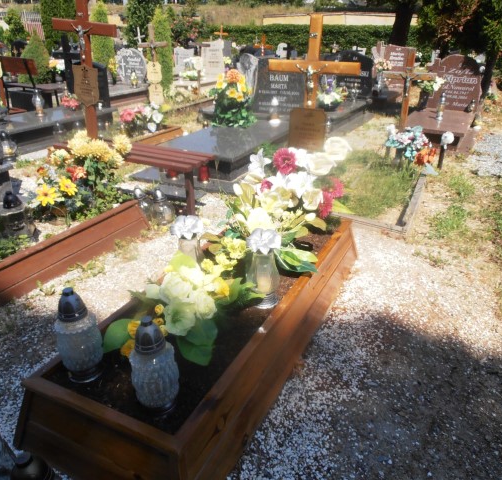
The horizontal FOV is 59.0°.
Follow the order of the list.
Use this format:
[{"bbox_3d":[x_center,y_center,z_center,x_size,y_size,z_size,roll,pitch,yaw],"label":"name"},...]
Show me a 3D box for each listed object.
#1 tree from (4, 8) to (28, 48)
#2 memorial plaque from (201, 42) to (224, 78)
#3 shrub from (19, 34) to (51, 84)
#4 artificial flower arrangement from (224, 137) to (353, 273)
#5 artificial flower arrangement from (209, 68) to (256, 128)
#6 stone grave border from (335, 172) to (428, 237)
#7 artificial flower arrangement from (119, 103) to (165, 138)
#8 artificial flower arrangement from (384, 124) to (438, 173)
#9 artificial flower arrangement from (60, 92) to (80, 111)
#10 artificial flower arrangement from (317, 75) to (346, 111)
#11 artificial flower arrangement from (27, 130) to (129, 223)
[{"bbox_3d":[-9.023,-8.065,17.000,0.800,1.650,0.800,12,28,26],"label":"tree"},{"bbox_3d":[-0.831,-3.946,9.700,0.500,0.820,0.120,12,26,24],"label":"memorial plaque"},{"bbox_3d":[-4.954,-4.126,10.200,0.750,1.250,0.750,12,26,24],"label":"shrub"},{"bbox_3d":[0.214,-0.208,2.600,0.660,0.600,0.520,12,26,24],"label":"artificial flower arrangement"},{"bbox_3d":[-0.215,-1.637,5.150,0.480,0.660,0.420,12,26,24],"label":"artificial flower arrangement"},{"bbox_3d":[1.280,-0.485,4.200,0.680,0.100,1.800,11,27,24],"label":"stone grave border"},{"bbox_3d":[-1.418,-1.562,5.800,0.520,0.420,0.380,12,28,26],"label":"artificial flower arrangement"},{"bbox_3d":[1.726,-0.990,4.800,0.520,0.470,0.400,12,28,26],"label":"artificial flower arrangement"},{"bbox_3d":[-2.536,-1.935,6.200,0.250,0.250,0.220,12,26,24],"label":"artificial flower arrangement"},{"bbox_3d":[1.143,-2.101,6.300,0.360,0.450,0.300,12,28,26],"label":"artificial flower arrangement"},{"bbox_3d":[-1.215,-0.444,3.200,0.600,0.560,0.500,12,26,24],"label":"artificial flower arrangement"}]

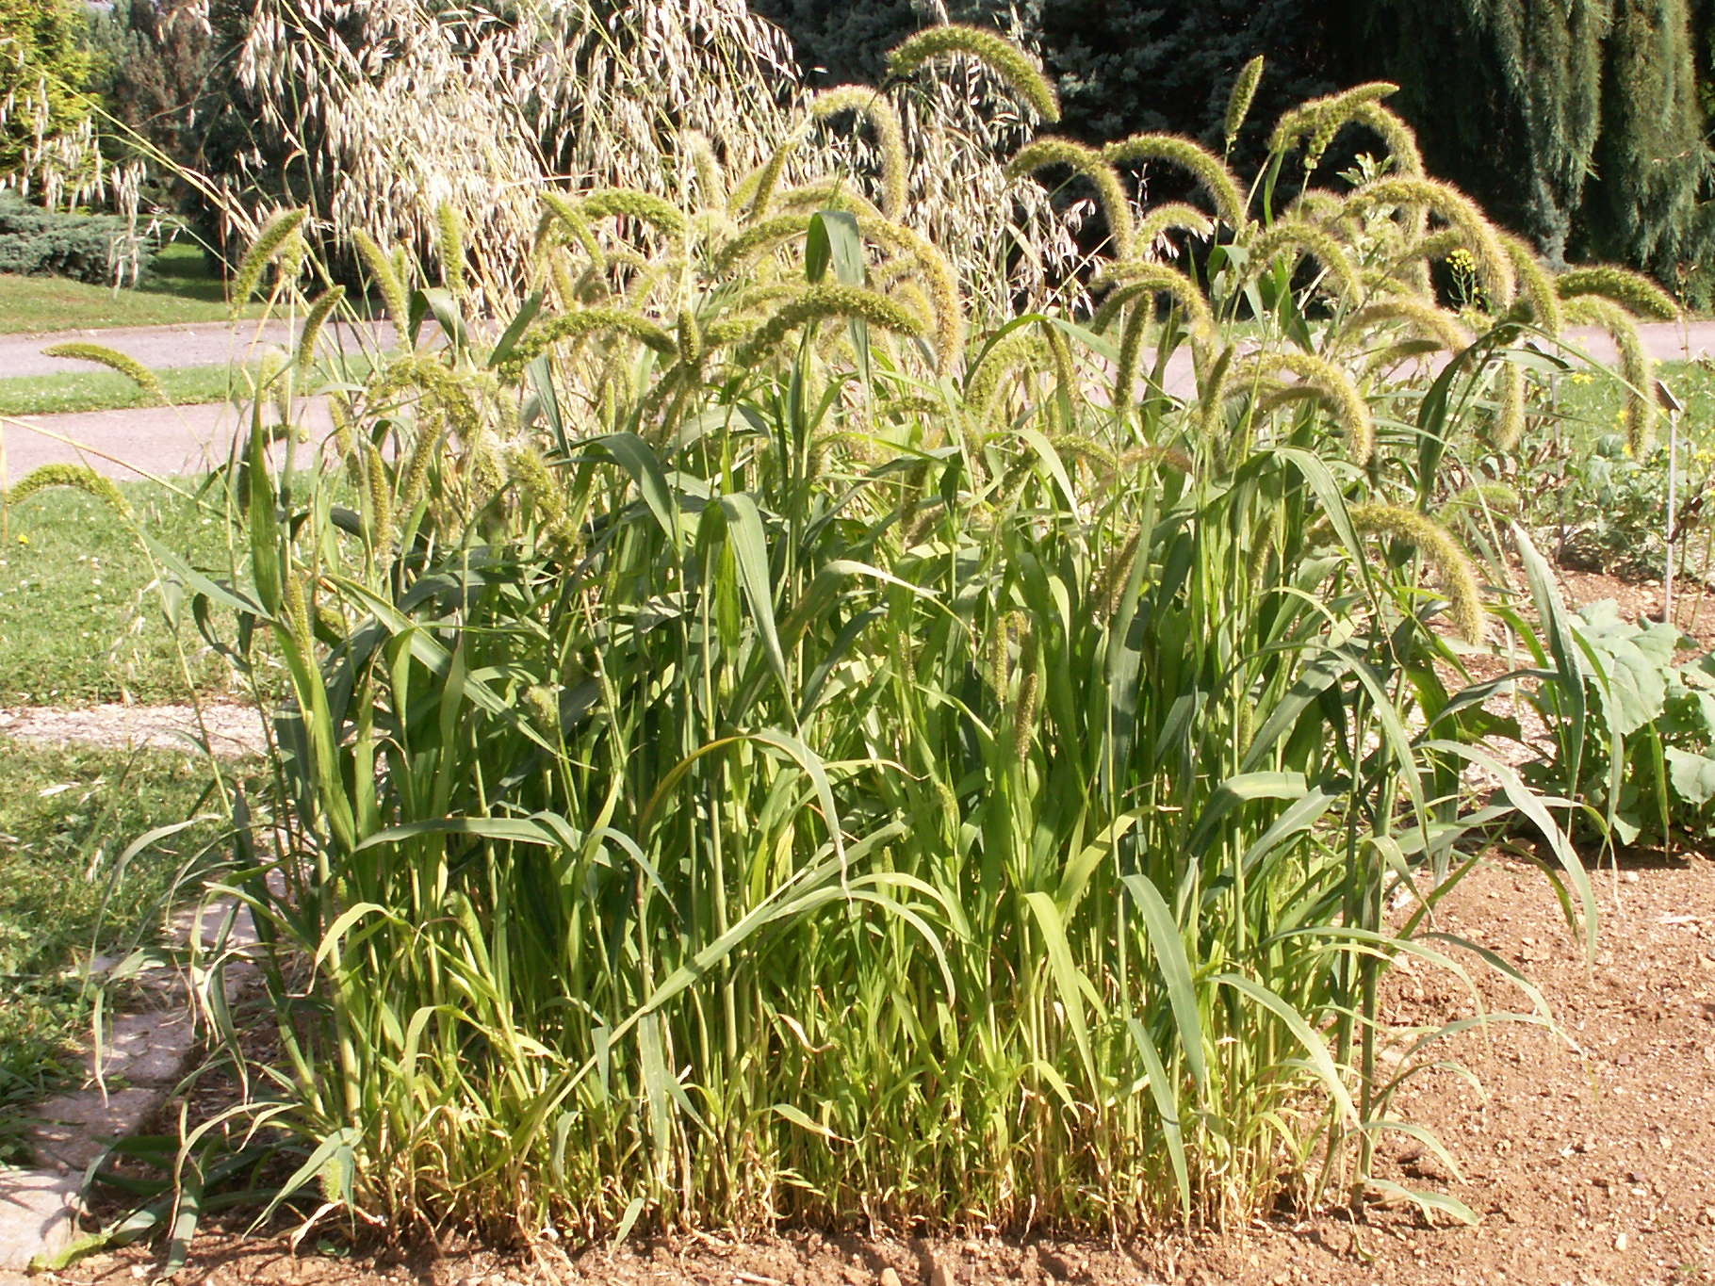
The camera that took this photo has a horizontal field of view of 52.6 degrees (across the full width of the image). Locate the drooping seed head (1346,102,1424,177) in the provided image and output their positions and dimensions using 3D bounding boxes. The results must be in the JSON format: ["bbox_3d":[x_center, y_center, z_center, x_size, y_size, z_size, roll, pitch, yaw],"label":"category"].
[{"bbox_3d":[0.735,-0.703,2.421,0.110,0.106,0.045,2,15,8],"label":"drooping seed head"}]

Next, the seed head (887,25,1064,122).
[{"bbox_3d":[0.146,-0.720,2.192,0.220,0.121,0.050,0,15,2],"label":"seed head"}]

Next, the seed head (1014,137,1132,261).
[{"bbox_3d":[0.293,-0.605,2.360,0.171,0.164,0.048,1,15,3],"label":"seed head"}]

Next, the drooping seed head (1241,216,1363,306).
[{"bbox_3d":[0.617,-0.530,2.405,0.173,0.118,0.048,2,15,7],"label":"drooping seed head"}]

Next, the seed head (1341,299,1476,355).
[{"bbox_3d":[0.781,-0.441,2.454,0.188,0.093,0.048,2,15,8],"label":"seed head"}]

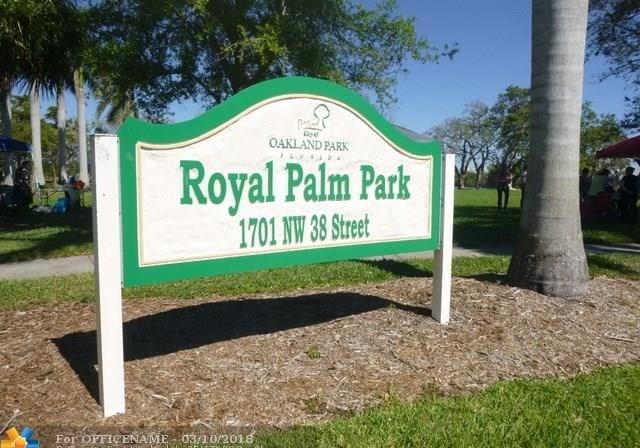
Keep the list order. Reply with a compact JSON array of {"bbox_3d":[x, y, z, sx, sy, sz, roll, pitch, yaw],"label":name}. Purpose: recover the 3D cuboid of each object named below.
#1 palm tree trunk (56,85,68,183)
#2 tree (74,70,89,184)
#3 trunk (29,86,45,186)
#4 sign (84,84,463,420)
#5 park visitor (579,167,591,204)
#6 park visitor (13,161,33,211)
[{"bbox_3d":[-18.597,-6.302,33.500,0.680,7.730,0.680,1,5,0],"label":"palm tree trunk"},{"bbox_3d":[-16.455,-6.562,32.000,0.740,8.465,0.740,1,5,0],"label":"tree"},{"bbox_3d":[-17.442,-5.330,28.500,0.680,6.638,0.680,1,5,0],"label":"trunk"},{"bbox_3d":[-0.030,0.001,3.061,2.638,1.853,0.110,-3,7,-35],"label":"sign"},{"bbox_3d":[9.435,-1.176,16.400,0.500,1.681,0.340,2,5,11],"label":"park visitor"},{"bbox_3d":[-9.515,-1.221,14.800,0.420,1.580,0.550,-4,7,-41],"label":"park visitor"}]

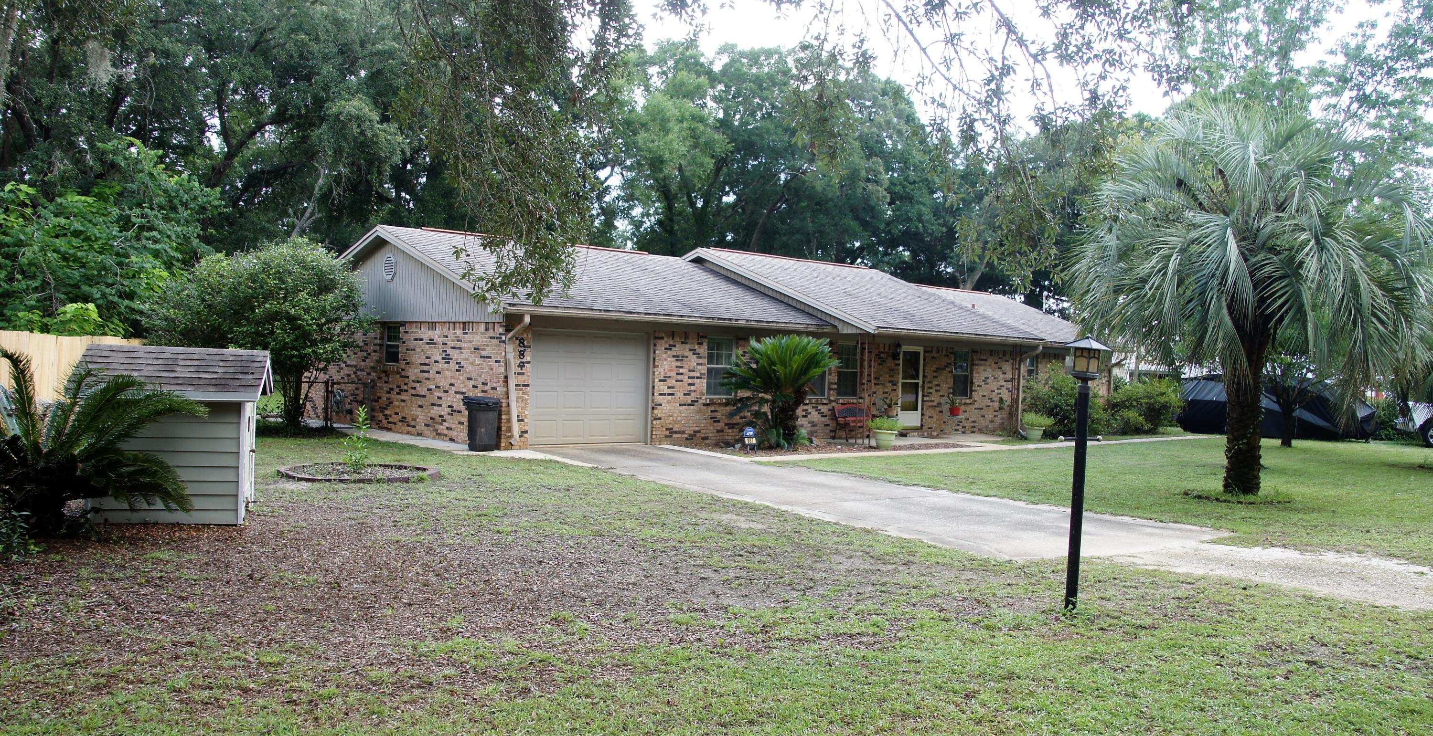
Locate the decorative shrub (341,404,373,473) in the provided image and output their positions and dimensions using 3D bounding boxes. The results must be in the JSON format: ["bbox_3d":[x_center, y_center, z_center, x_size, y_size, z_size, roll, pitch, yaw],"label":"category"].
[{"bbox_3d":[-4.808,0.946,14.400,0.420,0.900,0.420,2,1,-18],"label":"decorative shrub"}]

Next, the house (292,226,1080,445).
[{"bbox_3d":[1.475,-0.758,29.149,22.162,4.628,10.997,2,1,-43],"label":"house"}]

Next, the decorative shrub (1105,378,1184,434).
[{"bbox_3d":[12.871,1.145,32.300,2.356,1.683,2.200,2,1,22],"label":"decorative shrub"}]

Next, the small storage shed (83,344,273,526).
[{"bbox_3d":[-5.187,0.621,10.357,1.572,1.618,1.359,2,1,-16],"label":"small storage shed"}]

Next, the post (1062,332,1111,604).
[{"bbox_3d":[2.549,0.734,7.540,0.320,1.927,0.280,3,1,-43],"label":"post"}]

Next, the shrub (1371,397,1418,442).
[{"bbox_3d":[21.286,1.603,33.800,1.673,1.444,1.600,3,1,32],"label":"shrub"}]

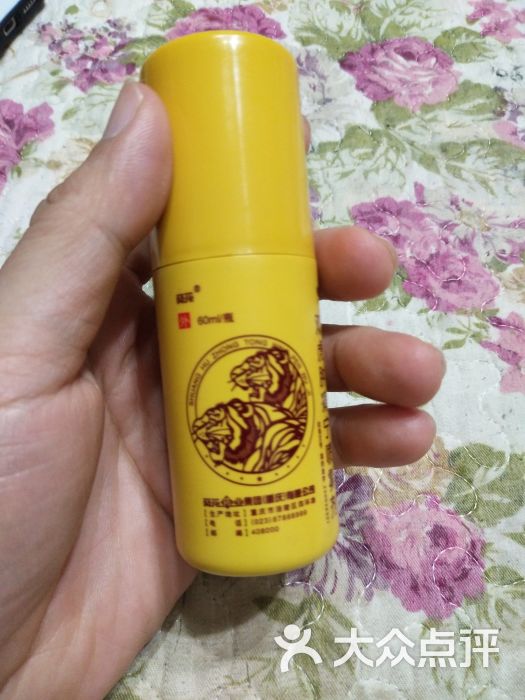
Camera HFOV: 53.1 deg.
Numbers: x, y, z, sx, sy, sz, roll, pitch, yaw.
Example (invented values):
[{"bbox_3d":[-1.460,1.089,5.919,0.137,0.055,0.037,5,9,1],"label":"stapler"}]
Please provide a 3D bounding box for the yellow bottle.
[{"bbox_3d":[-0.005,-0.009,0.122,0.038,0.038,0.110,-5,91,-10],"label":"yellow bottle"}]

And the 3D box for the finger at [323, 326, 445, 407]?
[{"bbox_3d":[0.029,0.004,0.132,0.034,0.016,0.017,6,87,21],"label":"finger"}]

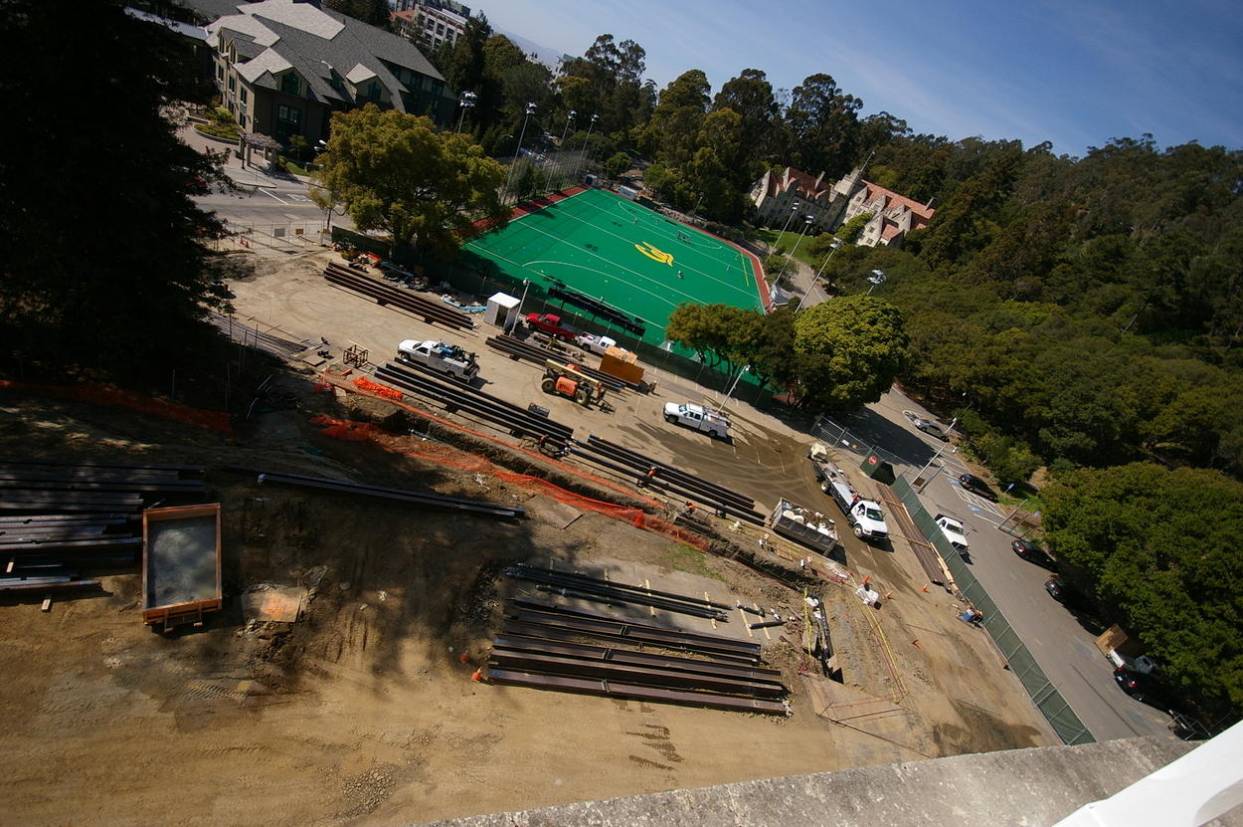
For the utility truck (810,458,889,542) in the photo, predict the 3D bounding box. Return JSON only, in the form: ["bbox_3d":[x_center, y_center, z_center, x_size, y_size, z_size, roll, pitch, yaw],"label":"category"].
[{"bbox_3d":[21.708,7.941,49.106,2.400,2.450,9.250,12,31,-20],"label":"utility truck"}]

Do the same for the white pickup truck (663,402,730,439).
[{"bbox_3d":[7.593,0.415,50.572,6.600,1.950,2.100,20,29,-11],"label":"white pickup truck"}]

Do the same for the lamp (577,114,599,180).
[{"bbox_3d":[-10.688,-76.897,151.012,1.300,19.000,2.400,39,32,24],"label":"lamp"}]

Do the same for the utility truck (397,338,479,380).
[{"bbox_3d":[-15.269,-4.707,43.304,6.200,2.000,2.100,22,29,-3],"label":"utility truck"}]

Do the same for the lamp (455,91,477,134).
[{"bbox_3d":[-24.511,-36.879,75.700,1.300,19.000,2.400,6,34,-28],"label":"lamp"}]

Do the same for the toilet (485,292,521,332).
[{"bbox_3d":[-12.237,-10.512,53.047,2.200,2.300,2.950,24,29,-3],"label":"toilet"}]

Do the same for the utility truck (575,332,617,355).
[{"bbox_3d":[-1.996,-7.472,57.624,5.800,1.850,2.000,21,29,-5],"label":"utility truck"}]

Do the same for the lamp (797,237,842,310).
[{"bbox_3d":[39.188,-26.185,104.096,1.000,18.700,2.400,24,29,-3],"label":"lamp"}]

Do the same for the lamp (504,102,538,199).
[{"bbox_3d":[-19.952,-50.186,100.736,1.300,19.000,2.400,20,29,-7],"label":"lamp"}]

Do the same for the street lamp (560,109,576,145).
[{"bbox_3d":[-14.479,-61.547,122.461,1.000,18.700,2.400,24,29,-3],"label":"street lamp"}]

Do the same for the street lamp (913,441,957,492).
[{"bbox_3d":[34.424,6.070,57.469,1.400,6.300,0.450,23,29,-2],"label":"street lamp"}]

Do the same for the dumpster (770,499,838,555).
[{"bbox_3d":[15.049,9.329,42.817,4.800,1.650,2.480,26,29,3],"label":"dumpster"}]

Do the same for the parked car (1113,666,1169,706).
[{"bbox_3d":[45.597,23.487,44.995,4.500,1.450,1.780,19,29,-12],"label":"parked car"}]

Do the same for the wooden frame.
[{"bbox_3d":[-18.530,6.188,21.943,2.500,0.900,5.300,-1,38,-40],"label":"wooden frame"}]

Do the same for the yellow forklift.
[{"bbox_3d":[-3.784,-2.736,46.298,6.200,2.500,2.500,19,29,-13],"label":"yellow forklift"}]

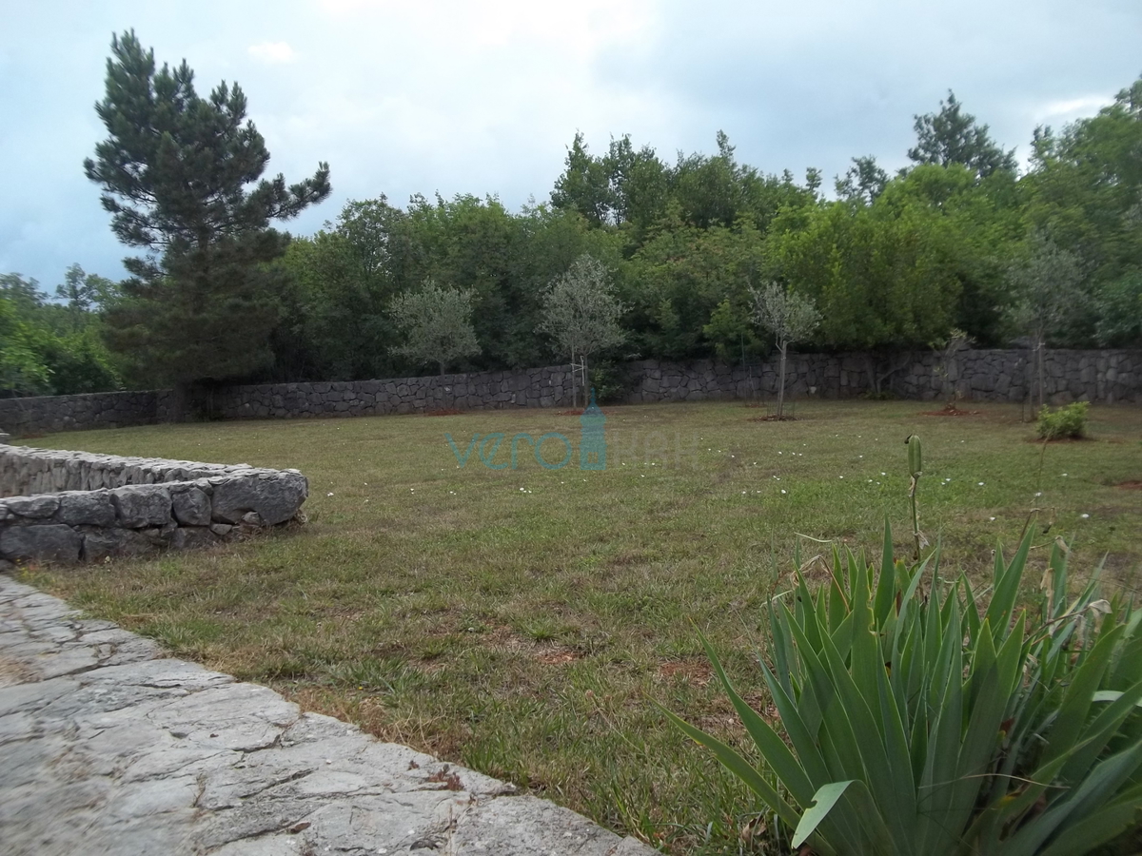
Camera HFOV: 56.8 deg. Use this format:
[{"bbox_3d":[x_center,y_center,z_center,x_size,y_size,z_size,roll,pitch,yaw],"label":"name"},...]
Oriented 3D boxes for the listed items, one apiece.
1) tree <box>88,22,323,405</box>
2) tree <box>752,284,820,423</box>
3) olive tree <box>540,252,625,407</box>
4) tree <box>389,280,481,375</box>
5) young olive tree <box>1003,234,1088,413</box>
[{"bbox_3d":[-9.482,-5.280,27.500,6.268,10.139,5.767,-1,3,0],"label":"tree"},{"bbox_3d":[3.578,-1.309,17.600,1.151,2.253,1.116,-1,3,0],"label":"tree"},{"bbox_3d":[0.202,-1.774,19.490,1.652,2.873,1.569,-3,4,1],"label":"olive tree"},{"bbox_3d":[-3.105,-1.882,24.000,2.035,2.964,1.974,-1,3,0],"label":"tree"},{"bbox_3d":[7.010,-1.512,15.600,1.158,2.700,1.123,-1,3,0],"label":"young olive tree"}]

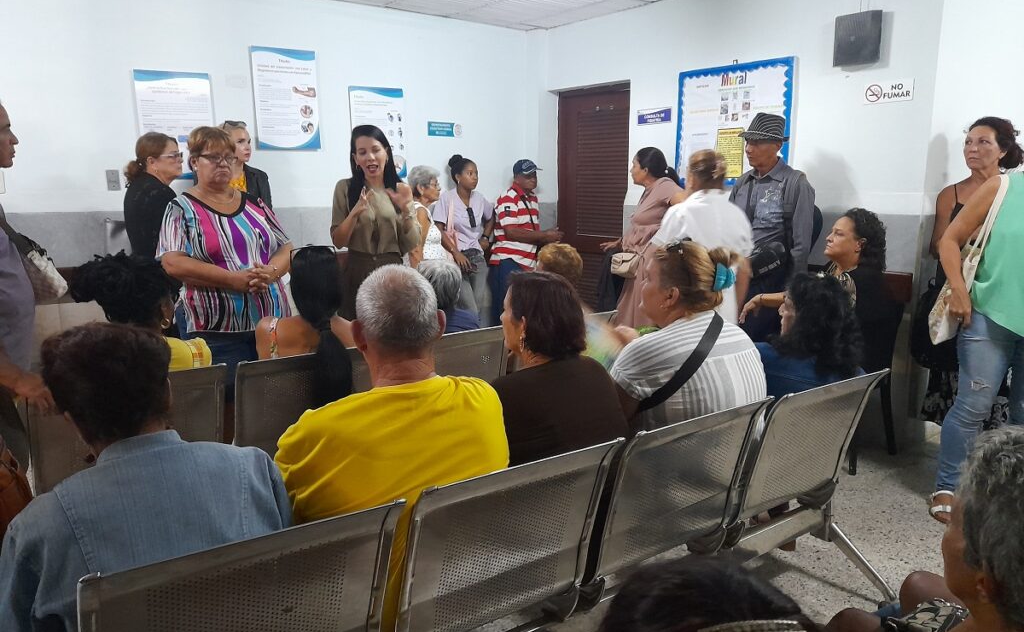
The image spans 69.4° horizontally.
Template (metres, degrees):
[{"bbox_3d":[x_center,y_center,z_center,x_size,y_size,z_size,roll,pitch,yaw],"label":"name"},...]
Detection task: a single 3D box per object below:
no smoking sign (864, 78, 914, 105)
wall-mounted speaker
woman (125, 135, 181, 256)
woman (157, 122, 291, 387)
[{"bbox_3d":[1.988,-1.183,3.903,0.010,0.106,0.260,-7,13,-36],"label":"no smoking sign"},{"bbox_3d":[1.733,-1.370,3.686,0.130,0.250,0.215,-8,13,-37],"label":"wall-mounted speaker"},{"bbox_3d":[-1.766,-0.100,3.793,0.360,1.627,0.480,-4,11,-20],"label":"woman"},{"bbox_3d":[-1.202,-0.007,3.221,0.540,1.589,0.370,-5,11,-27],"label":"woman"}]

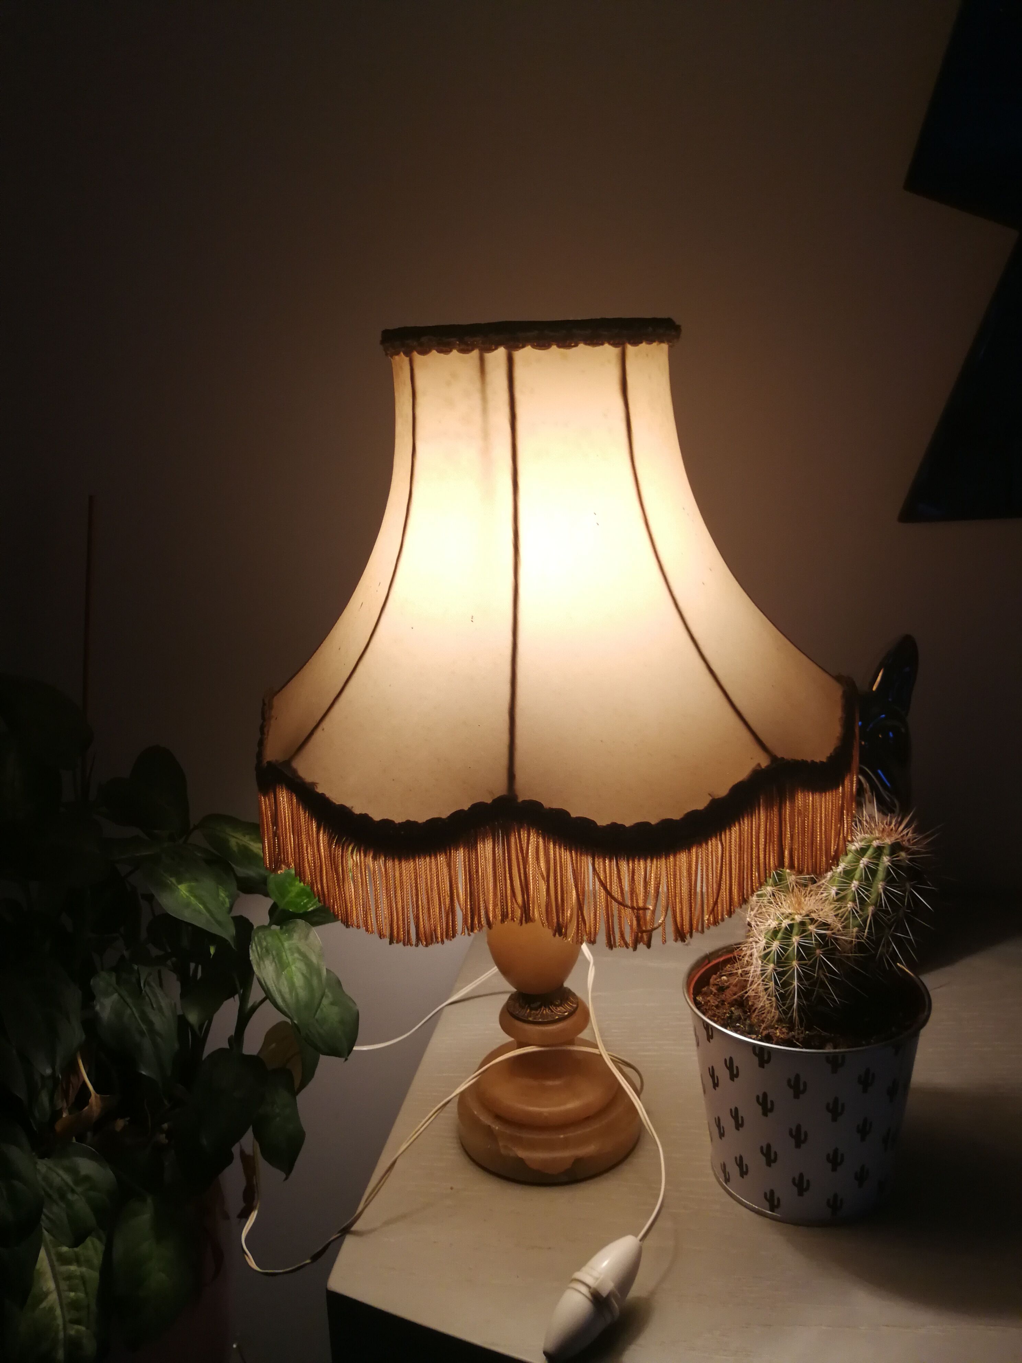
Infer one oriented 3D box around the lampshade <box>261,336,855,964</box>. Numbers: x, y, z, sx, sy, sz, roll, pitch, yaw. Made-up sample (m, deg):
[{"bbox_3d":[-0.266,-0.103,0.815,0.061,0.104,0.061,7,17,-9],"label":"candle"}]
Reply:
[{"bbox_3d":[0.017,-0.054,0.561,0.317,0.255,0.317,-3,17,0],"label":"lampshade"}]

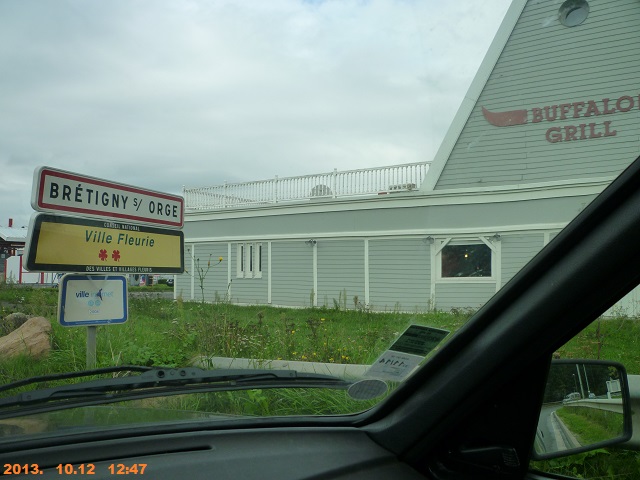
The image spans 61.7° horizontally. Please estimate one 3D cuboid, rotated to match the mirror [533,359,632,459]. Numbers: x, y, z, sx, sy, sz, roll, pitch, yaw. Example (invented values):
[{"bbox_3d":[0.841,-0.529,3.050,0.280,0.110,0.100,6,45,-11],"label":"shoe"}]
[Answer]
[{"bbox_3d":[0.363,0.246,0.806,0.167,0.136,0.085,1,-7,-14],"label":"mirror"}]

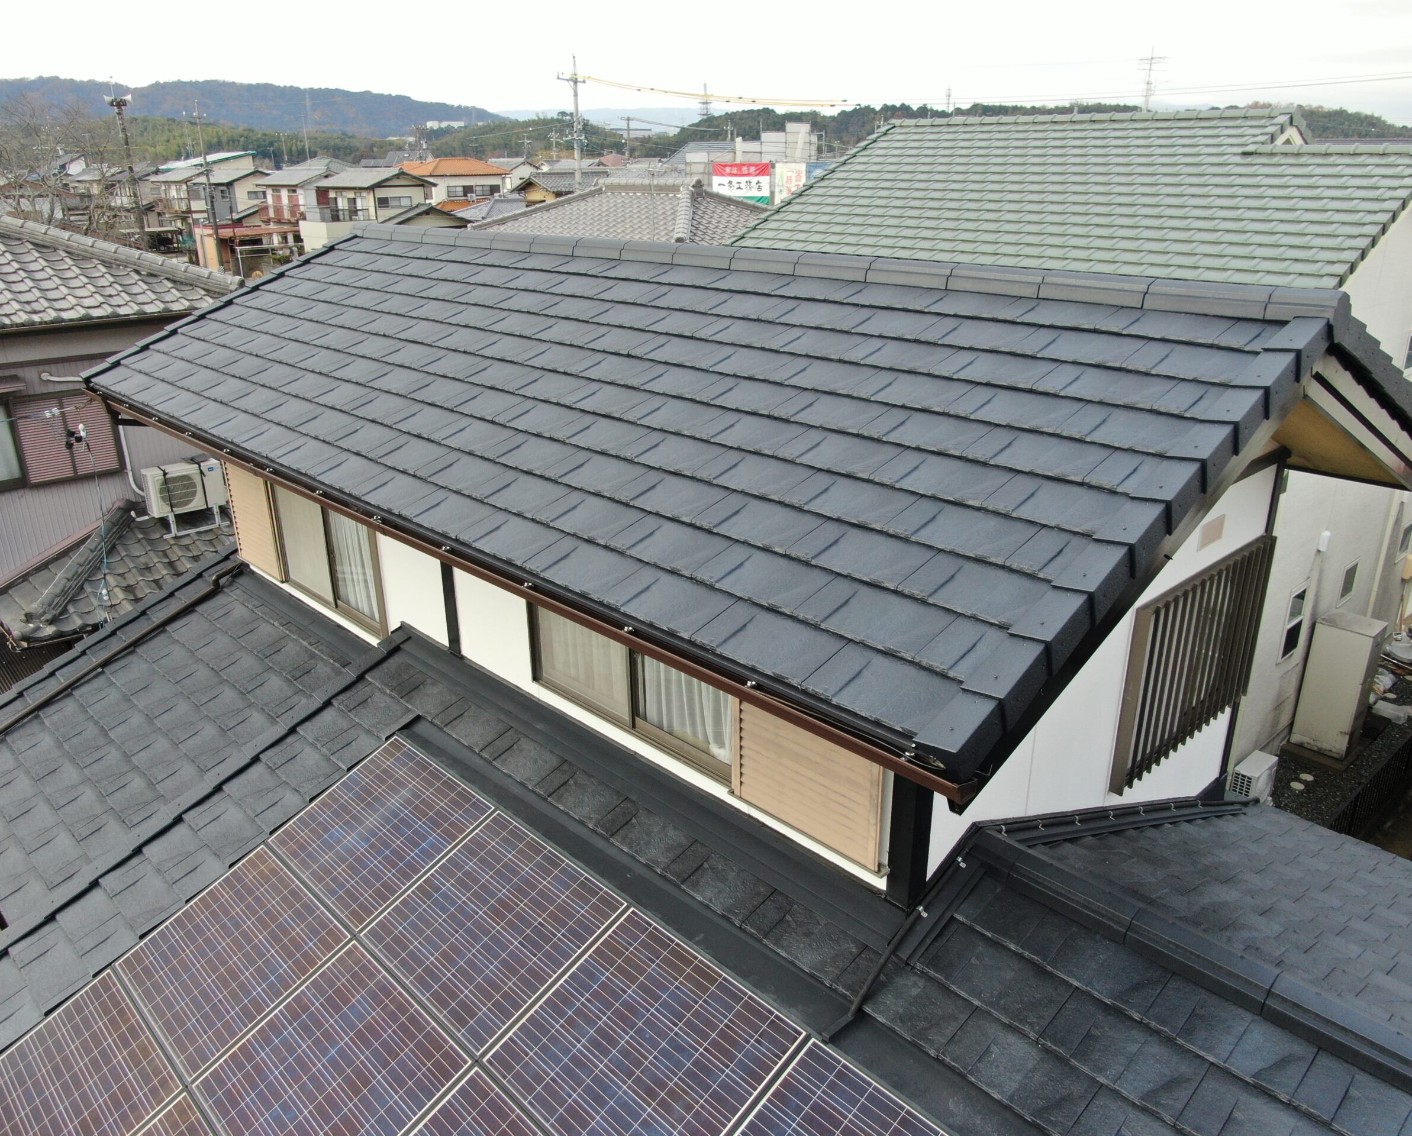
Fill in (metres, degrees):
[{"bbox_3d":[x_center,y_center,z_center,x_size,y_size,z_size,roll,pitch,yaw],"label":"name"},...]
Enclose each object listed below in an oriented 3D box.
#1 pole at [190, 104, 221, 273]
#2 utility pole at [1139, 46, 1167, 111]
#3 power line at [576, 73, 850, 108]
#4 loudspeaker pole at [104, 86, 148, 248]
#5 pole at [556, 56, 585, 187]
[{"bbox_3d":[-30.436,-22.488,64.787,1.100,11.423,0.500,0,21,0],"label":"pole"},{"bbox_3d":[23.628,-21.299,57.837,1.700,13.217,0.600,0,21,0],"label":"utility pole"},{"bbox_3d":[-0.090,-19.199,42.173,13.700,1.870,0.900,15,25,35],"label":"power line"},{"bbox_3d":[-34.729,-22.780,64.844,2.000,11.850,0.700,0,20,0],"label":"loudspeaker pole"},{"bbox_3d":[-5.731,-16.456,47.945,0.700,12.480,1.700,16,26,37],"label":"pole"}]

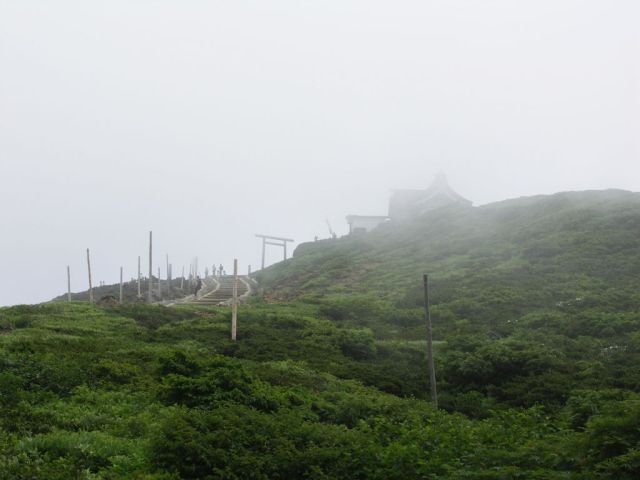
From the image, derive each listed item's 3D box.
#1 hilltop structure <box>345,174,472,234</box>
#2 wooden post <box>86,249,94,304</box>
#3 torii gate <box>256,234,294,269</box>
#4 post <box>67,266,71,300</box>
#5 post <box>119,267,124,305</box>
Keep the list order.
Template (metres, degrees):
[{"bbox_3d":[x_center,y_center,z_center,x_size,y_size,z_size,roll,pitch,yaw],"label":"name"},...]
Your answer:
[{"bbox_3d":[16.650,-6.302,240.000,22.500,11.000,13.000,0,-7,-3],"label":"hilltop structure"},{"bbox_3d":[-15.831,2.587,88.000,0.180,4.000,0.180,-6,-7,0],"label":"wooden post"},{"bbox_3d":[-6.628,2.234,190.000,7.200,5.500,0.400,6,-9,-42],"label":"torii gate"},{"bbox_3d":[-18.262,3.244,93.000,0.160,2.850,0.160,-3,-7,0],"label":"post"},{"bbox_3d":[-14.604,3.426,94.000,0.160,2.900,0.160,0,-7,0],"label":"post"}]

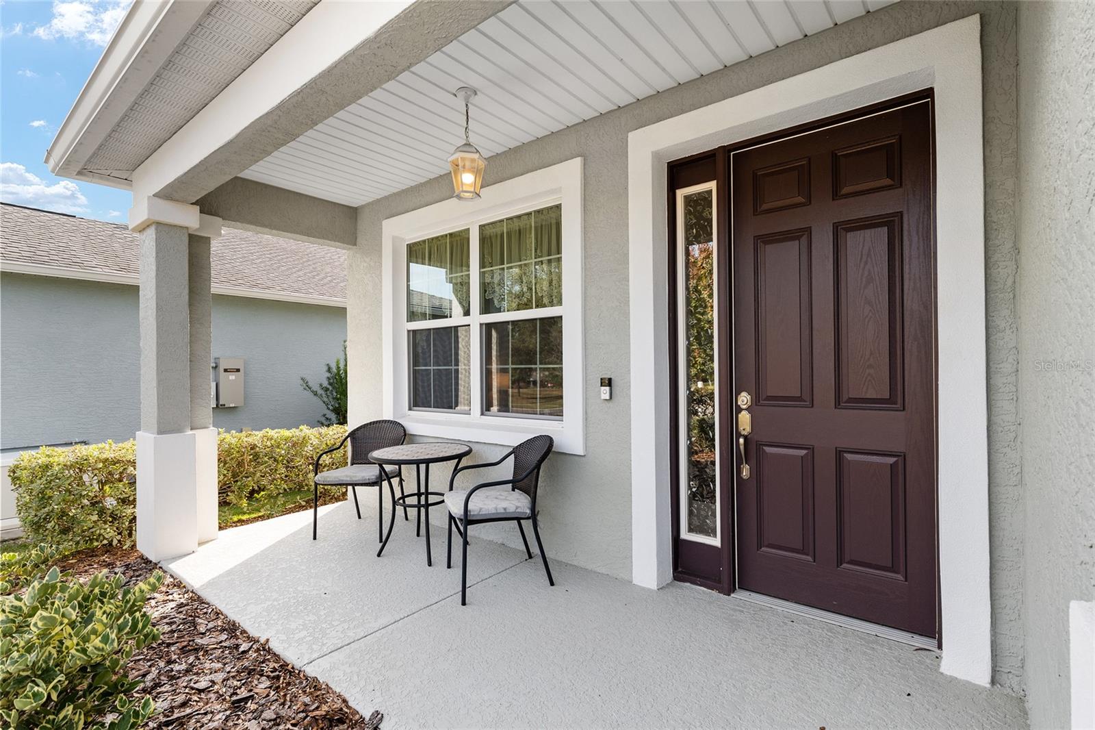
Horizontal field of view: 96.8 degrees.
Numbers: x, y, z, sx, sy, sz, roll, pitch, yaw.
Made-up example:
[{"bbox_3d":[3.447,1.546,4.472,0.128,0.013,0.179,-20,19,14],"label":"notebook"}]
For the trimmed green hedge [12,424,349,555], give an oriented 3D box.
[{"bbox_3d":[-3.221,1.069,4.910,0.800,0.760,2.880,-1,-1,37],"label":"trimmed green hedge"}]

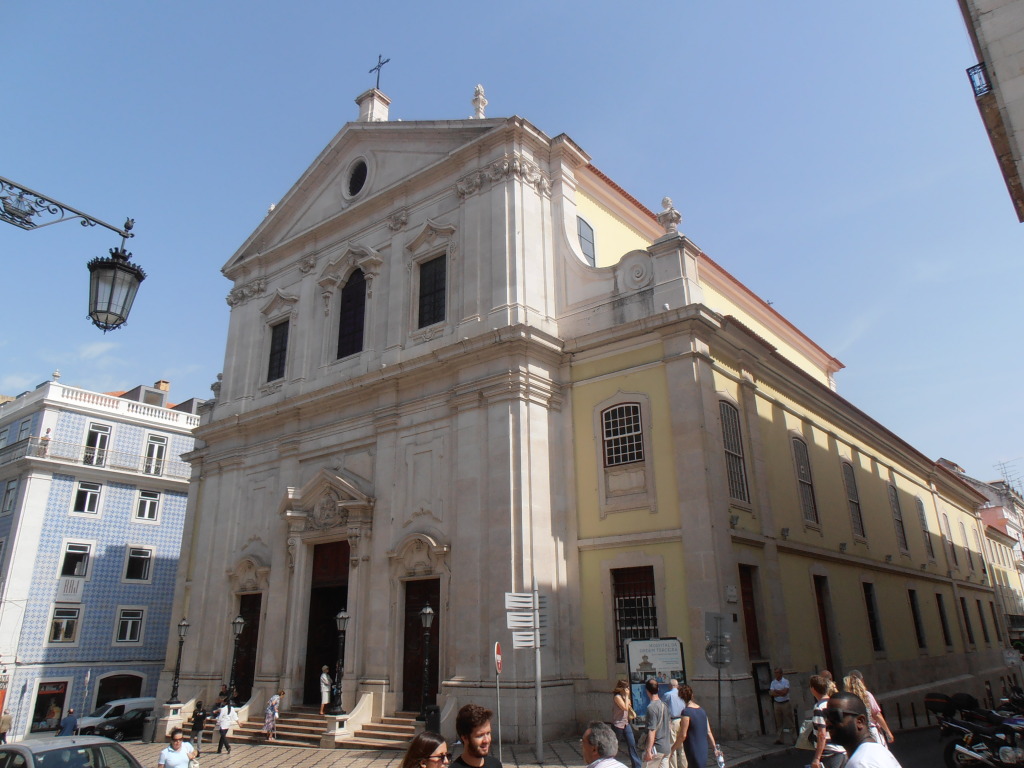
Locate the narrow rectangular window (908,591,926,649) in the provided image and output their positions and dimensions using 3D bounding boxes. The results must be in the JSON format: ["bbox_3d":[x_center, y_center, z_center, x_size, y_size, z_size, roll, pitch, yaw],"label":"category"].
[{"bbox_3d":[20.611,11.976,36.106,0.120,2.750,1.450,-17,-26,38],"label":"narrow rectangular window"}]

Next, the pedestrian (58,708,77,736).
[{"bbox_3d":[-15.603,12.253,24.709,0.550,1.720,0.420,7,-21,-21],"label":"pedestrian"}]

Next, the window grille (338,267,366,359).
[{"bbox_3d":[-7.218,-3.274,32.295,1.790,4.410,0.150,-15,-24,34],"label":"window grille"}]

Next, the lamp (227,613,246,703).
[{"bbox_3d":[-10.766,10.724,27.608,0.580,3.319,0.580,-15,-24,34],"label":"lamp"}]

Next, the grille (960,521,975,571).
[{"bbox_3d":[31.987,11.415,49.962,0.120,3.300,1.400,-17,-25,38],"label":"grille"}]

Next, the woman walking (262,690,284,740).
[{"bbox_3d":[-8.024,11.226,24.152,0.720,1.580,0.500,2,-20,-9],"label":"woman walking"}]

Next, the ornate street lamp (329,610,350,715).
[{"bbox_3d":[-5.829,9.433,24.212,0.500,3.360,0.500,-15,-24,34],"label":"ornate street lamp"}]

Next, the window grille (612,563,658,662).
[{"bbox_3d":[3.909,7.307,22.535,1.480,2.860,0.120,-15,-24,34],"label":"window grille"}]

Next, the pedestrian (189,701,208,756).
[{"bbox_3d":[-9.916,10.928,22.493,0.550,1.610,0.500,-12,-23,28],"label":"pedestrian"}]

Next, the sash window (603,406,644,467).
[{"bbox_3d":[3.609,1.644,23.172,1.480,2.040,0.150,-15,-24,34],"label":"sash window"}]

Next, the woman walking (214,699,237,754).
[{"bbox_3d":[-9.294,11.130,23.122,0.520,1.610,0.520,-11,-22,25],"label":"woman walking"}]

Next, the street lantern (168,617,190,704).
[{"bbox_3d":[-13.842,11.492,29.543,0.500,3.360,0.500,-15,-24,34],"label":"street lantern"}]

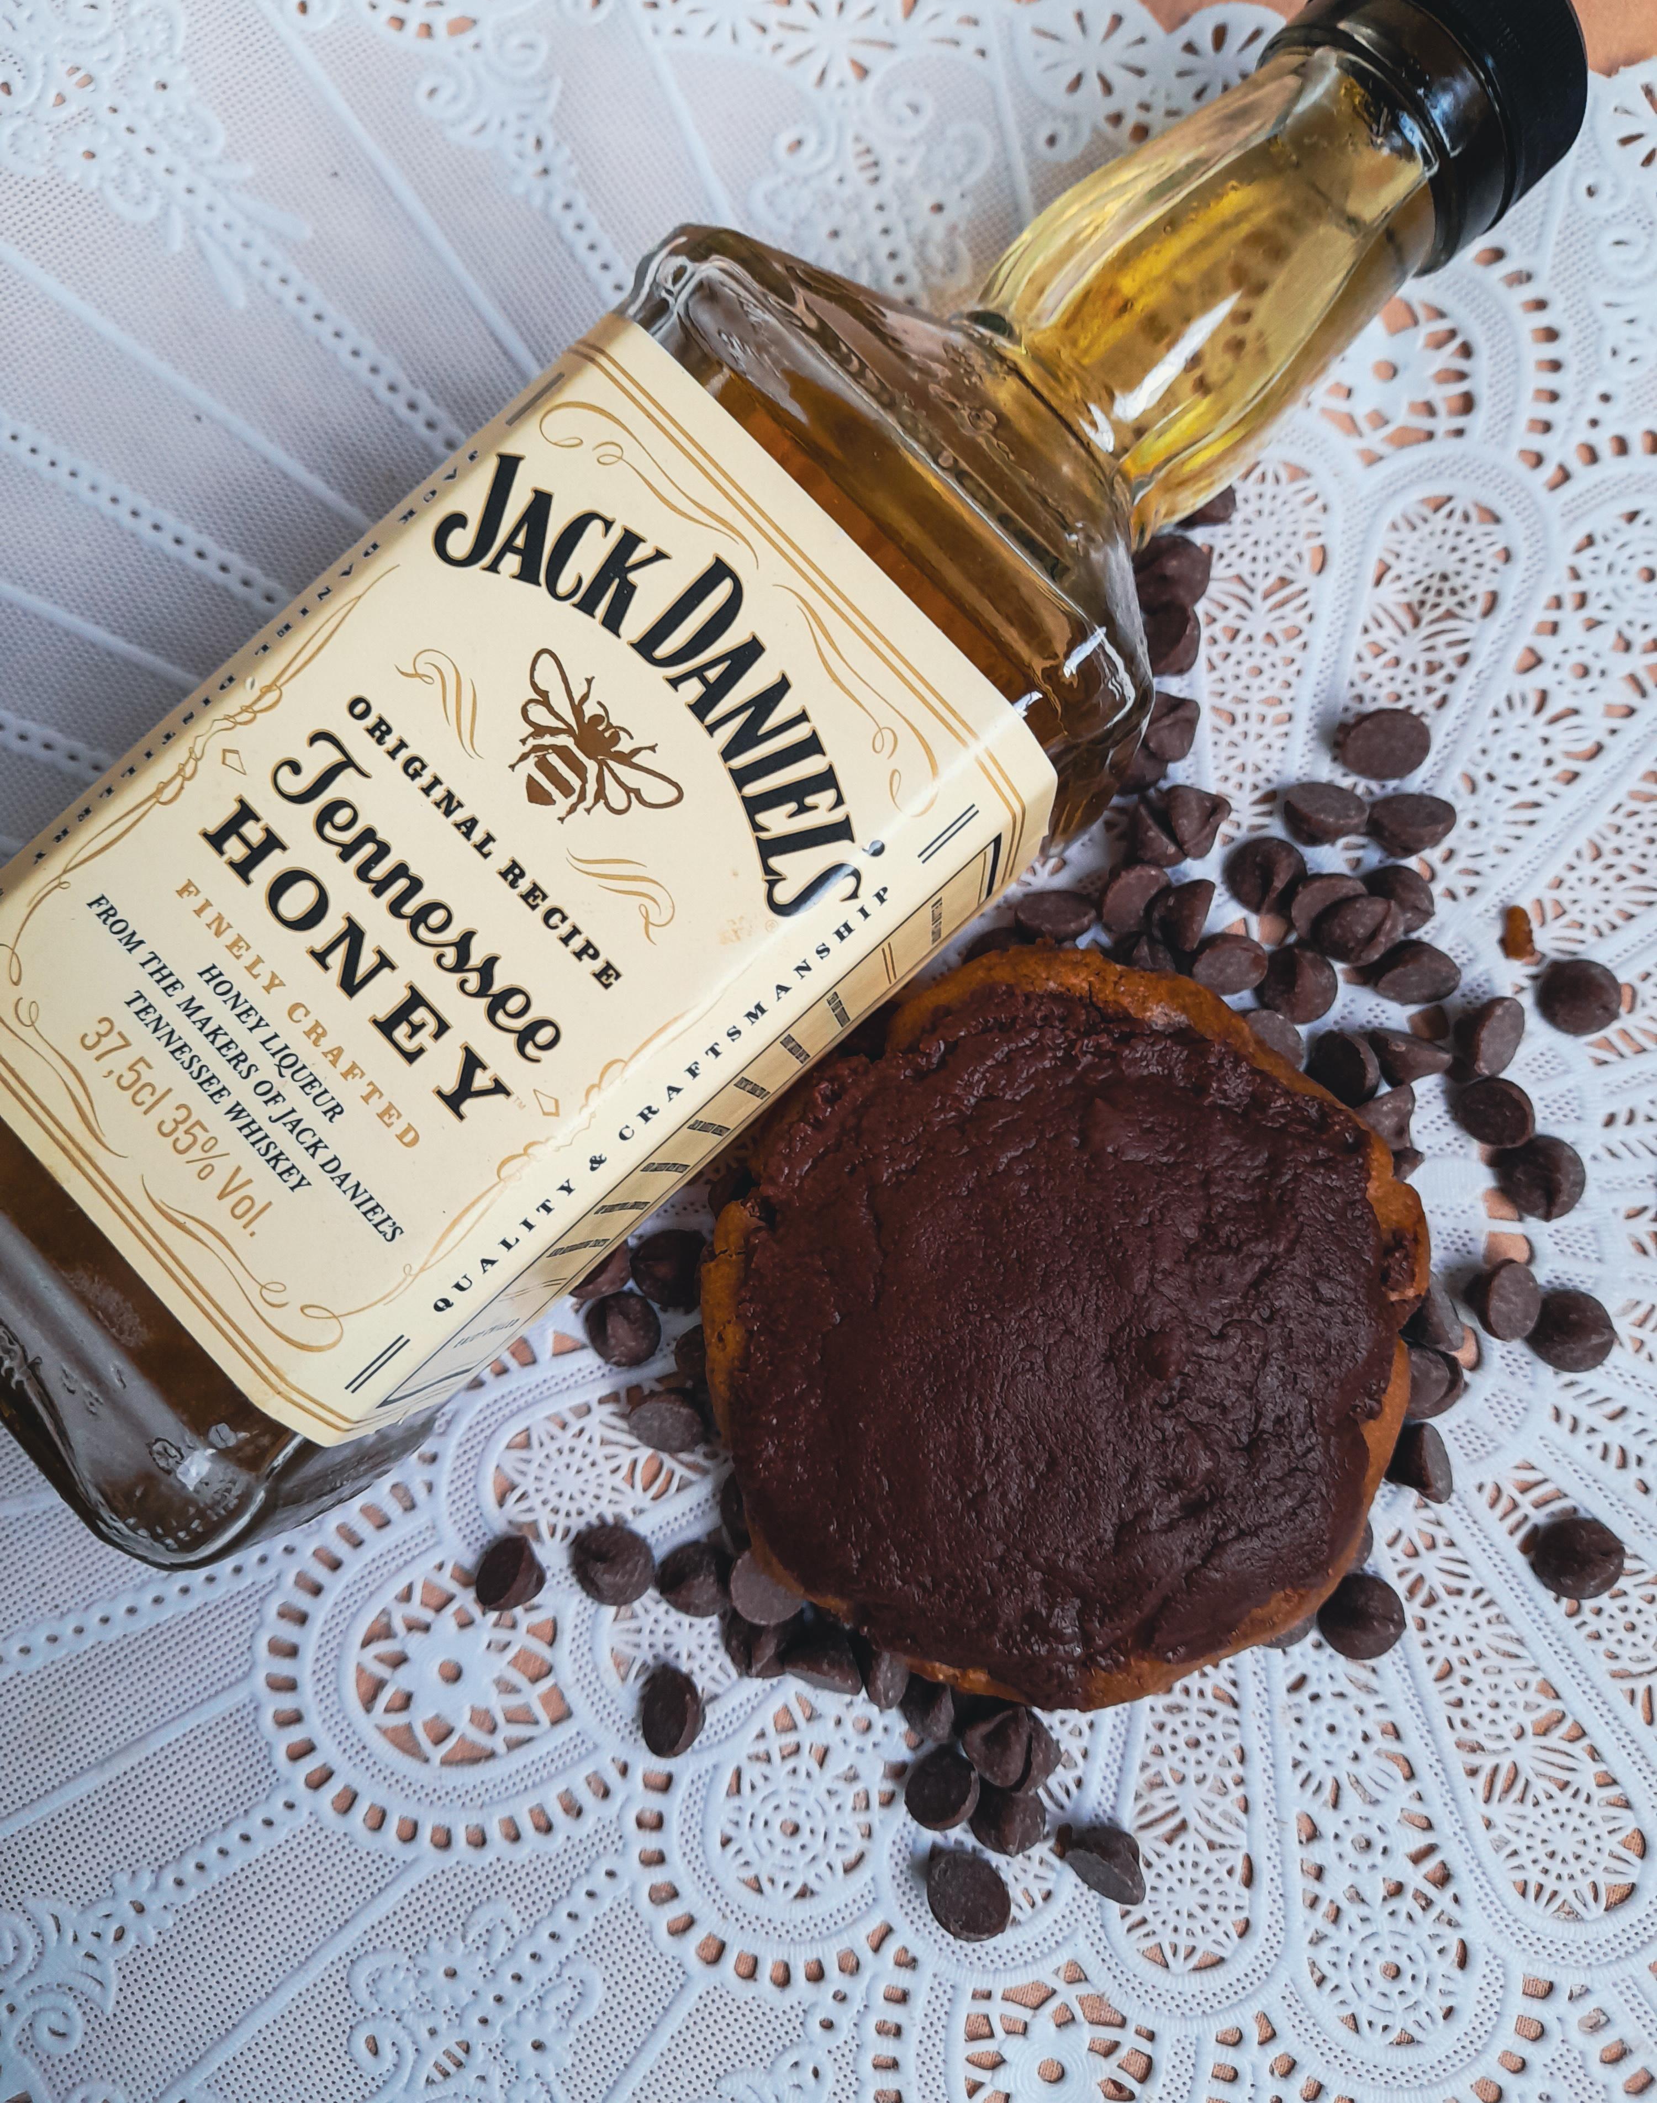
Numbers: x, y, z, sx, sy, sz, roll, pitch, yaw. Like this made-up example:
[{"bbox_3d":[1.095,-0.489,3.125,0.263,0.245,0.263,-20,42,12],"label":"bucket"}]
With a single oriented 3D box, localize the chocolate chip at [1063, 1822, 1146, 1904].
[{"bbox_3d":[0.035,0.097,0.194,0.011,0.011,0.007,22,51,20],"label":"chocolate chip"}]

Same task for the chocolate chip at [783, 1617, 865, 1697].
[{"bbox_3d":[0.001,0.074,0.199,0.010,0.010,0.007,16,53,12],"label":"chocolate chip"}]

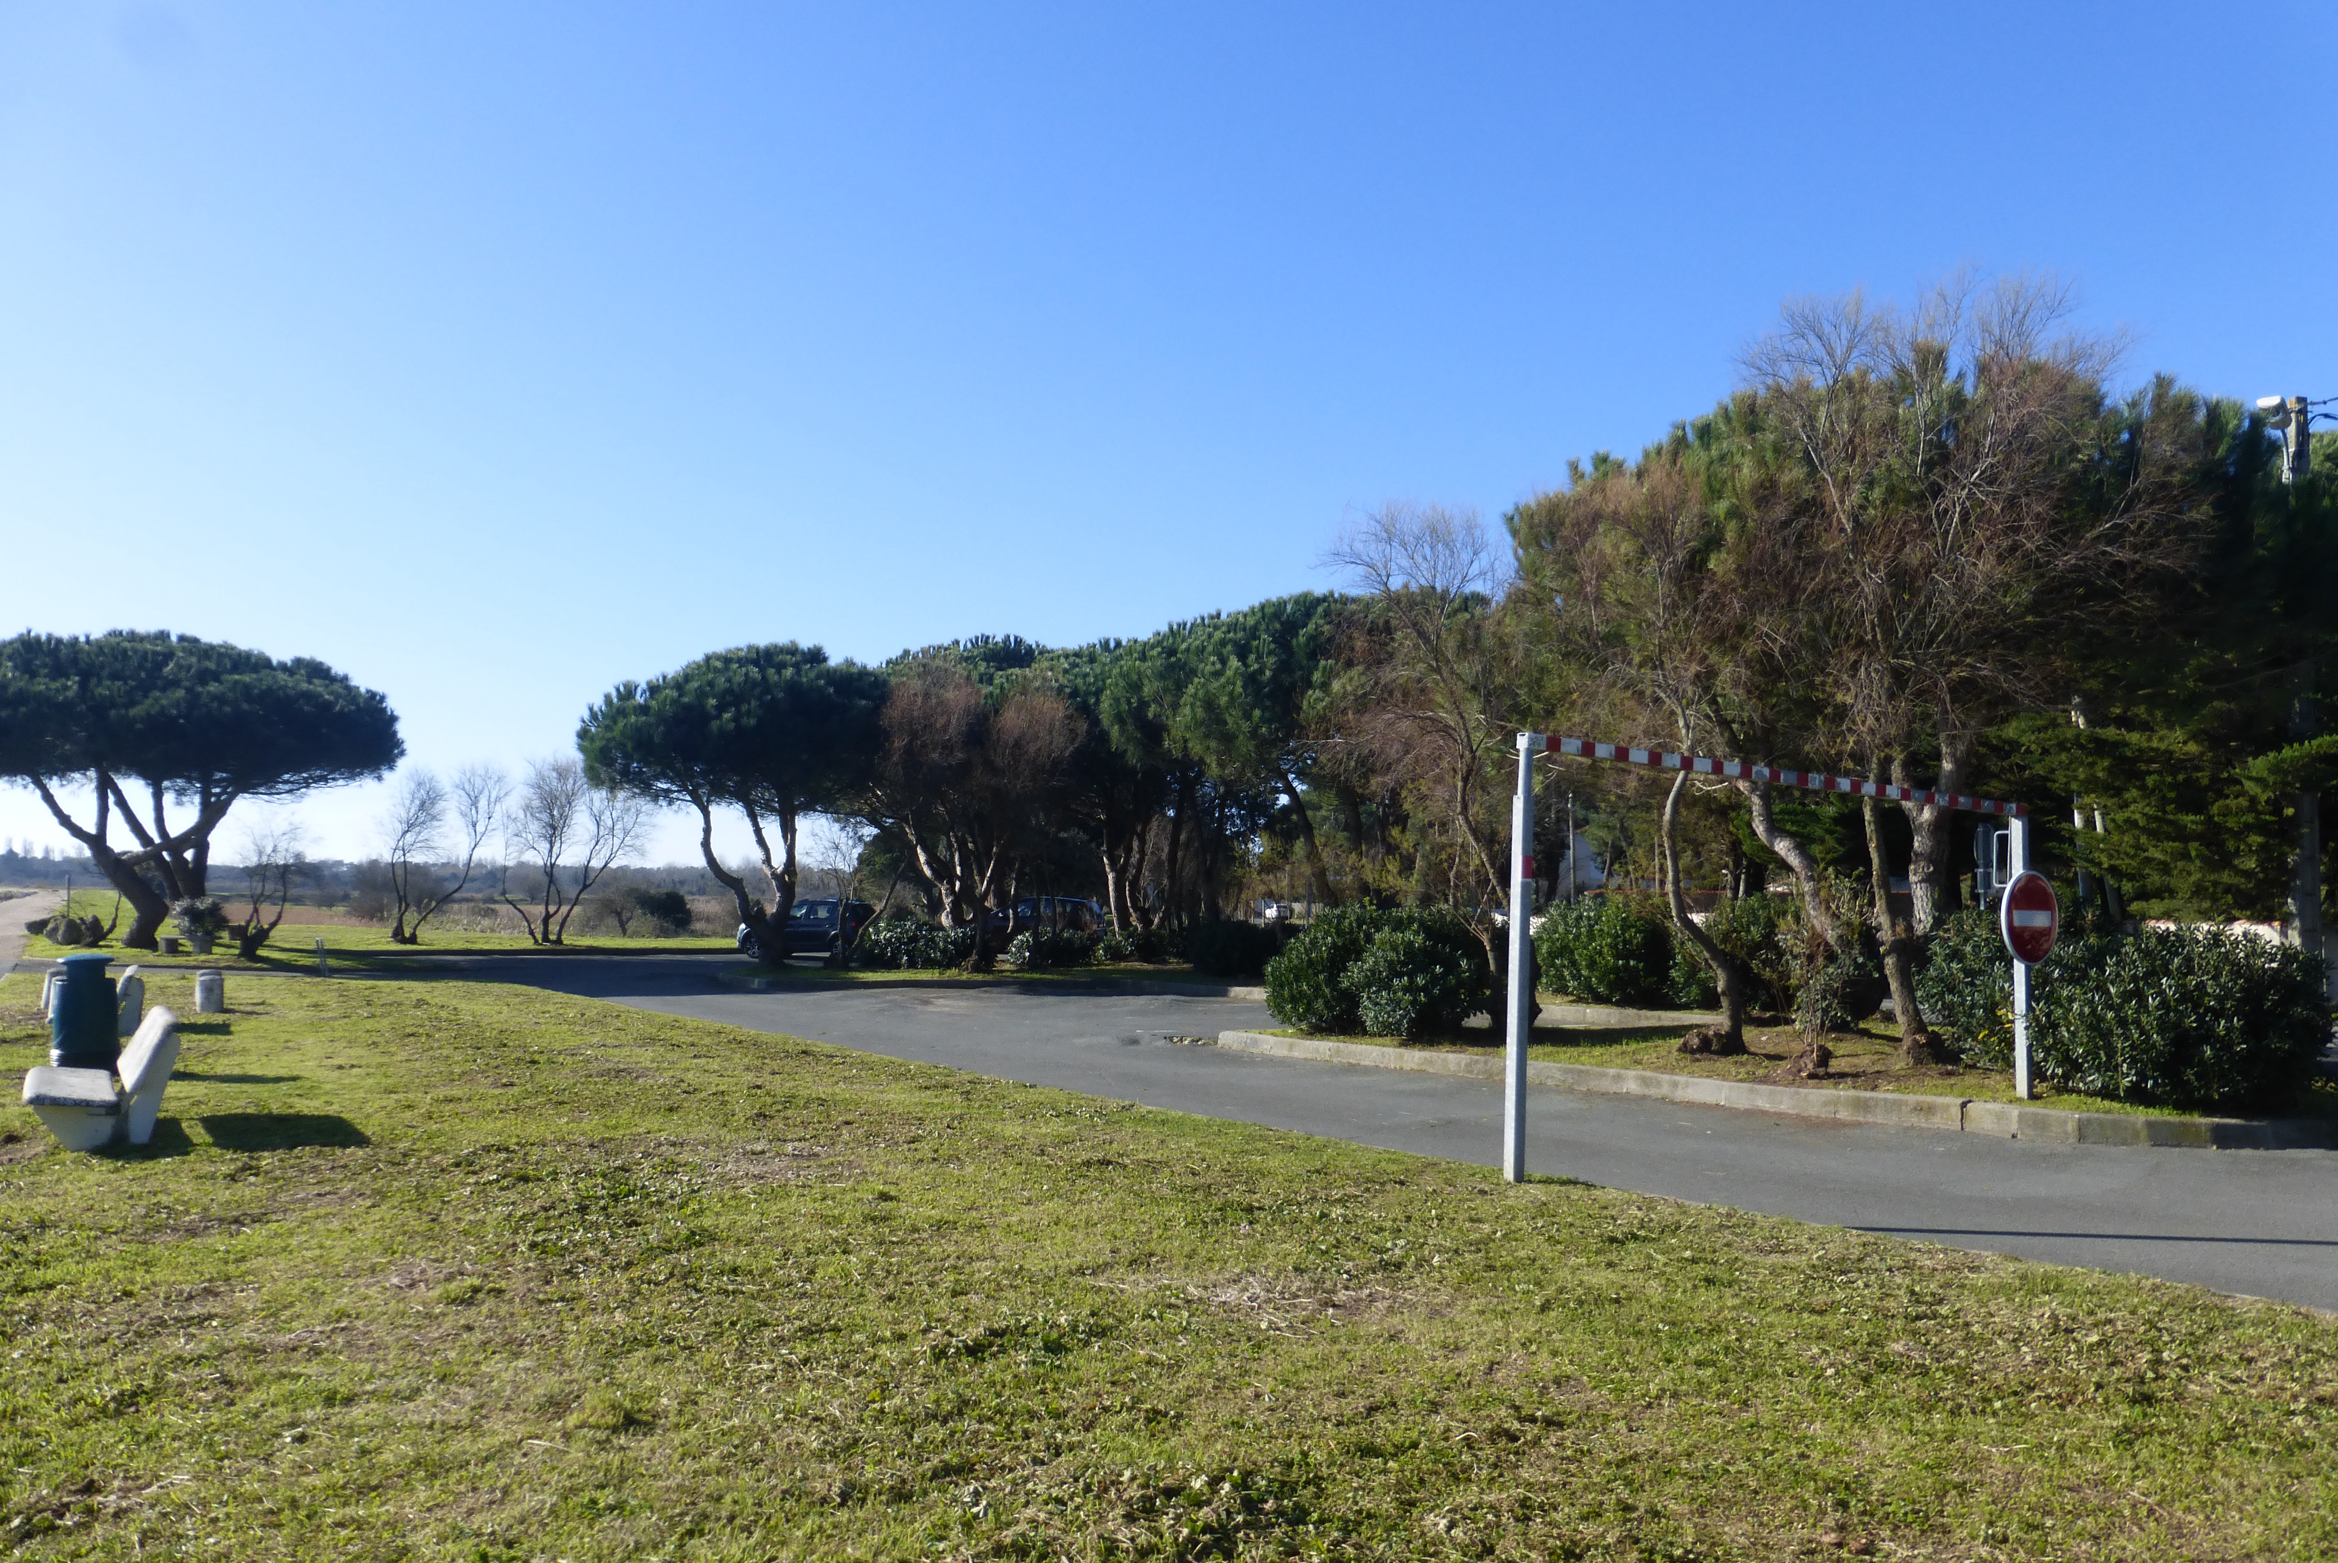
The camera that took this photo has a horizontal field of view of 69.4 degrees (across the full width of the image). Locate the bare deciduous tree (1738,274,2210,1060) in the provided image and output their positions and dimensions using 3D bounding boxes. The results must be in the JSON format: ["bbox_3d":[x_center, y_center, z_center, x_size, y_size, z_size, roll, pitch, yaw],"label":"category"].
[{"bbox_3d":[6.576,-0.933,13.800,3.480,6.420,4.000,-1,-4,26],"label":"bare deciduous tree"}]

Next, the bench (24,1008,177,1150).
[{"bbox_3d":[-6.537,1.758,10.325,0.750,0.750,1.750,3,-5,-33],"label":"bench"}]

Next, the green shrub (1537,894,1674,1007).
[{"bbox_3d":[5.106,1.986,19.744,1.500,1.310,1.400,-1,-4,23],"label":"green shrub"}]

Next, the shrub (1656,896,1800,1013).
[{"bbox_3d":[7.738,2.369,23.300,1.840,1.640,1.900,-1,-4,18],"label":"shrub"}]

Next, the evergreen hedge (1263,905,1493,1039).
[{"bbox_3d":[2.081,1.890,16.800,2.270,1.330,2.000,0,-4,7],"label":"evergreen hedge"}]

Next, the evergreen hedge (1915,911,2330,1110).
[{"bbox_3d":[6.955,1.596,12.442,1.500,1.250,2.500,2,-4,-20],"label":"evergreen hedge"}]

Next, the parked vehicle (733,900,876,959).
[{"bbox_3d":[-11.037,4.493,51.400,4.300,1.670,1.820,0,-4,15],"label":"parked vehicle"}]

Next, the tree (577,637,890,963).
[{"bbox_3d":[-11.270,0.565,43.500,7.650,8.240,7.650,2,-4,-14],"label":"tree"}]

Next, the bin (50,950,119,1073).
[{"bbox_3d":[-8.476,1.825,13.232,0.440,0.970,0.440,3,-4,-30],"label":"bin"}]

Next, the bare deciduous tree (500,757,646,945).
[{"bbox_3d":[-21.369,2.487,60.500,4.940,6.740,4.800,2,-4,-19],"label":"bare deciduous tree"}]

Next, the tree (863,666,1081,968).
[{"bbox_3d":[-4.122,0.852,36.513,4.400,6.400,4.200,0,-4,0],"label":"tree"}]

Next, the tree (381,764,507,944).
[{"bbox_3d":[-25.983,2.585,60.500,4.150,6.410,4.300,2,-4,-23],"label":"tree"}]

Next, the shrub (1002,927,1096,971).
[{"bbox_3d":[-2.626,3.669,37.230,2.000,0.900,1.500,0,-4,0],"label":"shrub"}]

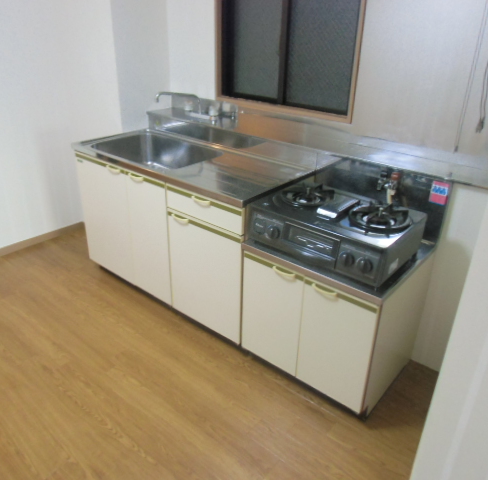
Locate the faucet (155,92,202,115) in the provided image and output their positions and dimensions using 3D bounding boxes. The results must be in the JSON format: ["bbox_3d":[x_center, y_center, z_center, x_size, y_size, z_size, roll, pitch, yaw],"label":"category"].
[{"bbox_3d":[-0.377,-0.805,2.620,0.270,0.120,0.050,8,27,13],"label":"faucet"}]

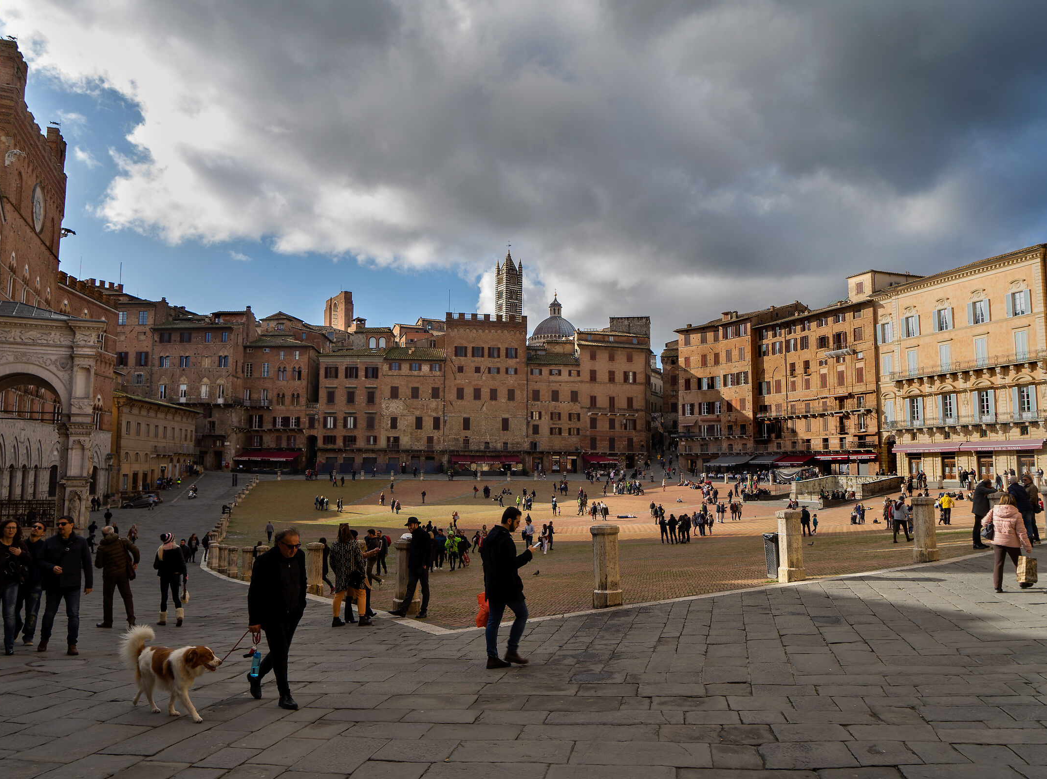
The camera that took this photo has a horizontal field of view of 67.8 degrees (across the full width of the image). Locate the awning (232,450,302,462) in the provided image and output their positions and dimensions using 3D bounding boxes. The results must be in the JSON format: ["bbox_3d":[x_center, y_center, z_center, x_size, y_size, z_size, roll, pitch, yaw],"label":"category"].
[{"bbox_3d":[-40.597,10.512,123.500,9.600,1.500,3.700,0,-6,5],"label":"awning"}]

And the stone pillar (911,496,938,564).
[{"bbox_3d":[8.754,3.039,17.020,0.470,1.390,0.470,3,-6,-25],"label":"stone pillar"}]

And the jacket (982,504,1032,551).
[{"bbox_3d":[8.129,2.312,13.100,0.700,0.750,0.420,-4,-7,36],"label":"jacket"}]

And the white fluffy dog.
[{"bbox_3d":[-3.406,2.735,7.500,1.120,0.800,0.340,-2,-6,23],"label":"white fluffy dog"}]

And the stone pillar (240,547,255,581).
[{"bbox_3d":[-10.910,6.859,30.892,0.520,1.360,0.520,2,-6,-19],"label":"stone pillar"}]

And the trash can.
[{"bbox_3d":[4.928,3.290,15.360,0.280,0.890,0.340,4,-6,-34],"label":"trash can"}]

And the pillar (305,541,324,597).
[{"bbox_3d":[-5.620,4.853,21.070,0.470,1.380,0.470,3,-6,-24],"label":"pillar"}]

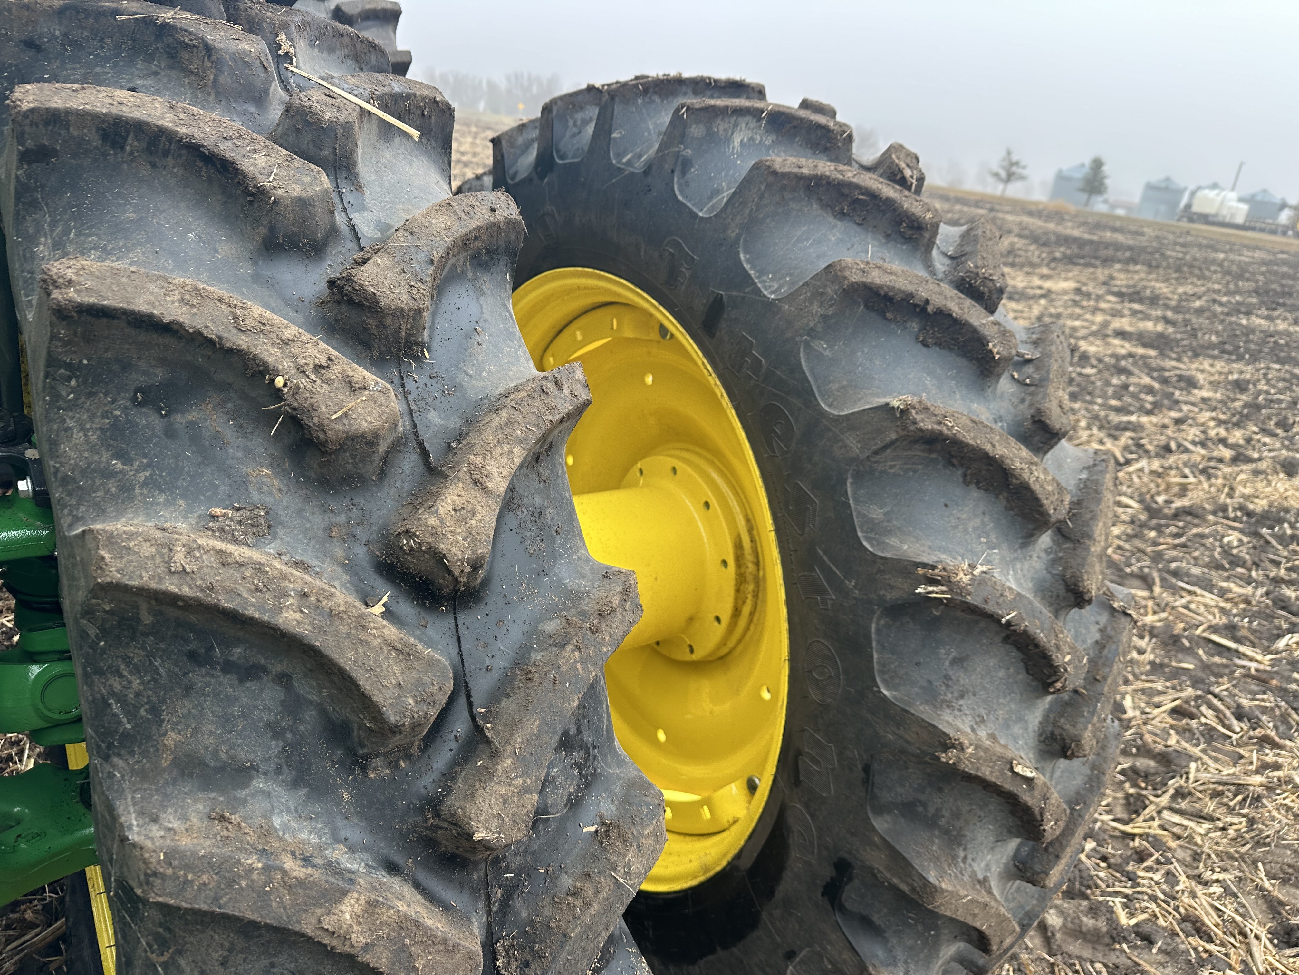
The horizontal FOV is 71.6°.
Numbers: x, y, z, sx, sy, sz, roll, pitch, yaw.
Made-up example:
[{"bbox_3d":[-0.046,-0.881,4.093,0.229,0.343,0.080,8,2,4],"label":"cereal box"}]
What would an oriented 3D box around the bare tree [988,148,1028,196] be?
[{"bbox_3d":[47.760,-41.858,119.870,4.300,6.100,4.300,16,23,16],"label":"bare tree"}]

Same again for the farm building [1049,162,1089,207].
[{"bbox_3d":[63.805,-45.008,133.870,6.500,6.100,6.500,17,23,20],"label":"farm building"}]

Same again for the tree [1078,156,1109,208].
[{"bbox_3d":[60.496,-41.518,122.777,3.500,6.600,3.500,18,23,20],"label":"tree"}]

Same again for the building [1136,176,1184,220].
[{"bbox_3d":[71.816,-40.394,125.972,4.950,5.550,4.950,19,24,23],"label":"building"}]

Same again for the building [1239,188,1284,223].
[{"bbox_3d":[89.070,-40.349,131.925,4.950,5.800,4.950,21,25,27],"label":"building"}]

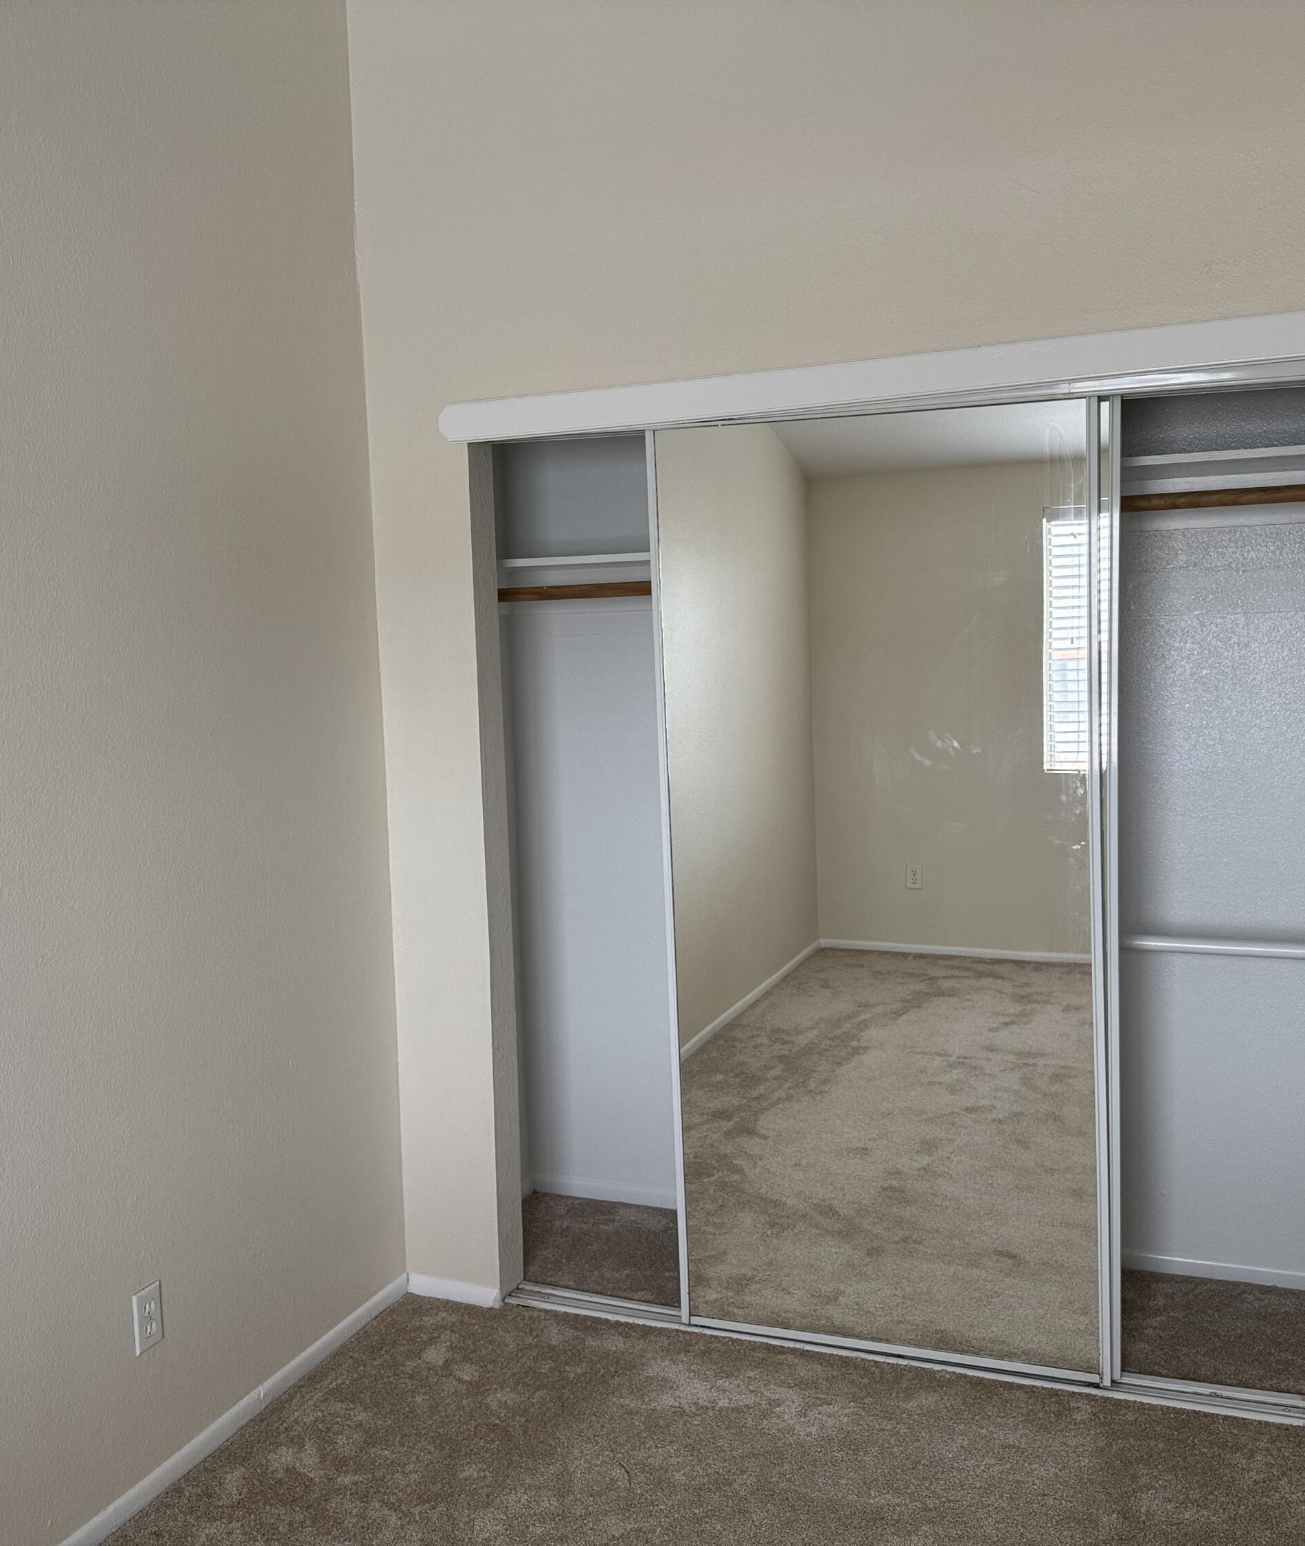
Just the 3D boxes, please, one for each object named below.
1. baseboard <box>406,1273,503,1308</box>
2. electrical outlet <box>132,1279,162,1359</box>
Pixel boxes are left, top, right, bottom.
[{"bbox_3d":[-0.483,1.249,3.454,0.245,0.048,0.014,0,5,22],"label":"baseboard"},{"bbox_3d":[-0.938,1.016,2.662,0.008,0.115,0.070,0,5,22],"label":"electrical outlet"}]

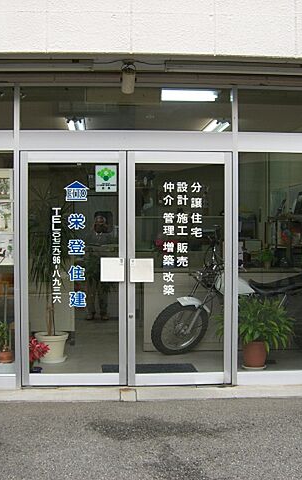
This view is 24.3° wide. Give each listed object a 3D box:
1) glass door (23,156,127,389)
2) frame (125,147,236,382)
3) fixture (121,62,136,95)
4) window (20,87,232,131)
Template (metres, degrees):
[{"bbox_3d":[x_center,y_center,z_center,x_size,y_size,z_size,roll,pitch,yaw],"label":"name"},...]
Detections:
[{"bbox_3d":[-0.644,0.247,5.920,0.884,1.979,0.050,0,2,-4],"label":"glass door"},{"bbox_3d":[0.251,0.250,5.981,0.911,2.000,0.050,0,2,-4],"label":"frame"},{"bbox_3d":[-0.178,-1.280,5.571,0.110,0.240,0.140,0,1,-4],"label":"fixture"},{"bbox_3d":[-0.209,-1.127,6.024,1.834,0.384,0.060,0,1,-4],"label":"window"}]

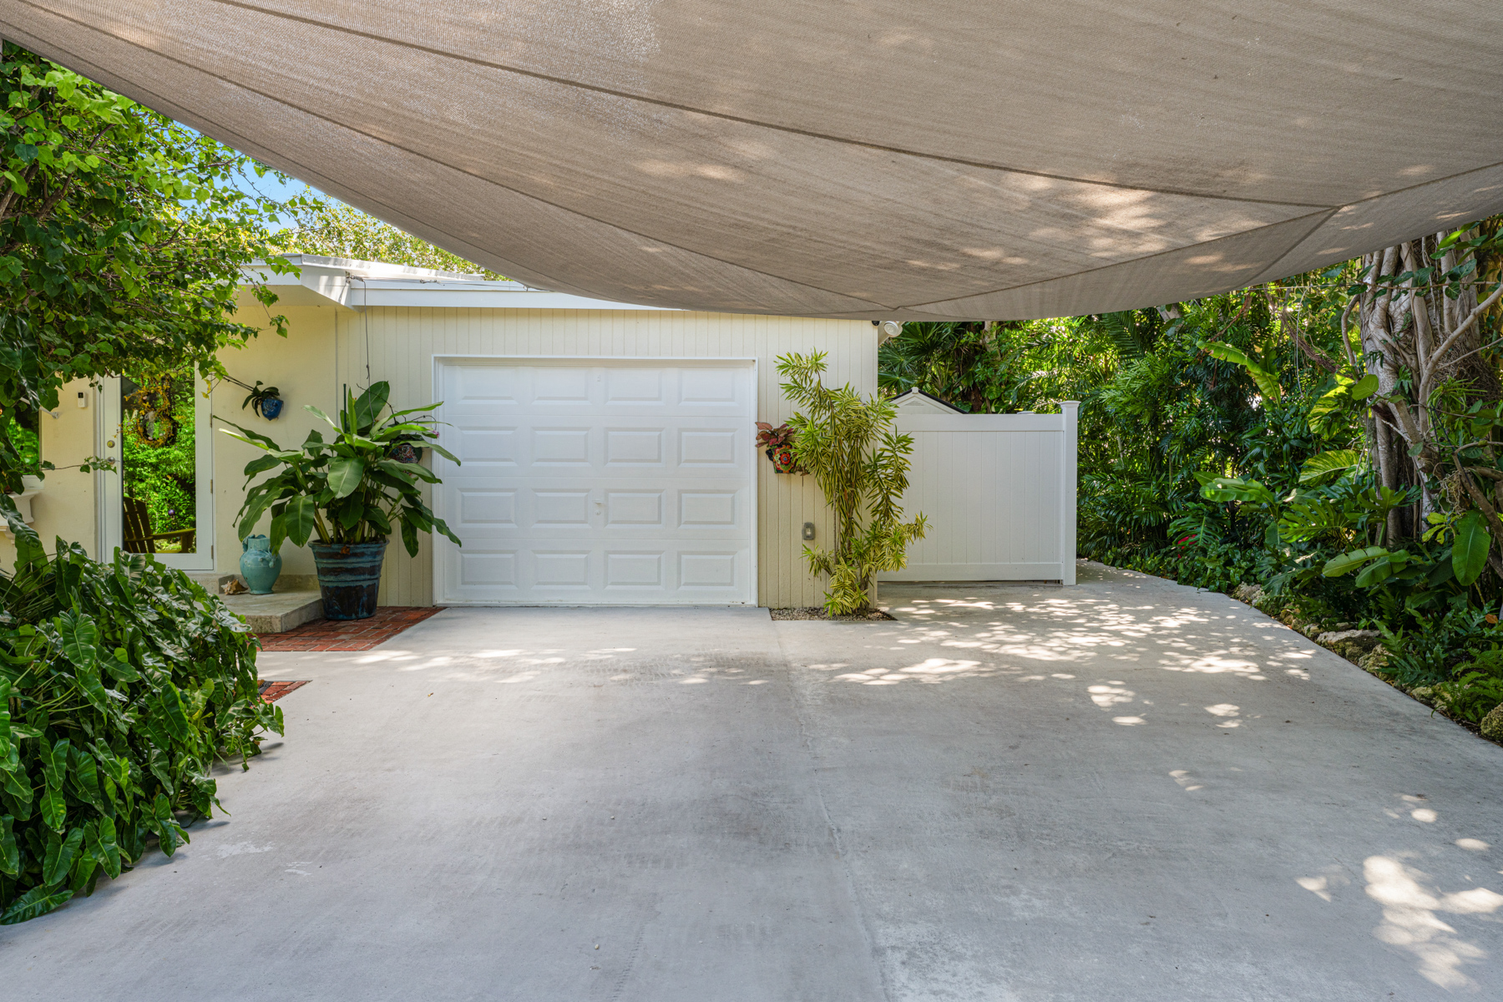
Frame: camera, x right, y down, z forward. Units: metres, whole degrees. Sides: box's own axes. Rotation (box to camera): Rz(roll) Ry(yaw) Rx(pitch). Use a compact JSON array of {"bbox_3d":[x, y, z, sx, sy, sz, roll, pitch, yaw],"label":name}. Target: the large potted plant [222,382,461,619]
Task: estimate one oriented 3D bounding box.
[{"bbox_3d":[-3.210,-0.019,7.950,1.800,1.820,1.500,0,1,-1],"label":"large potted plant"}]

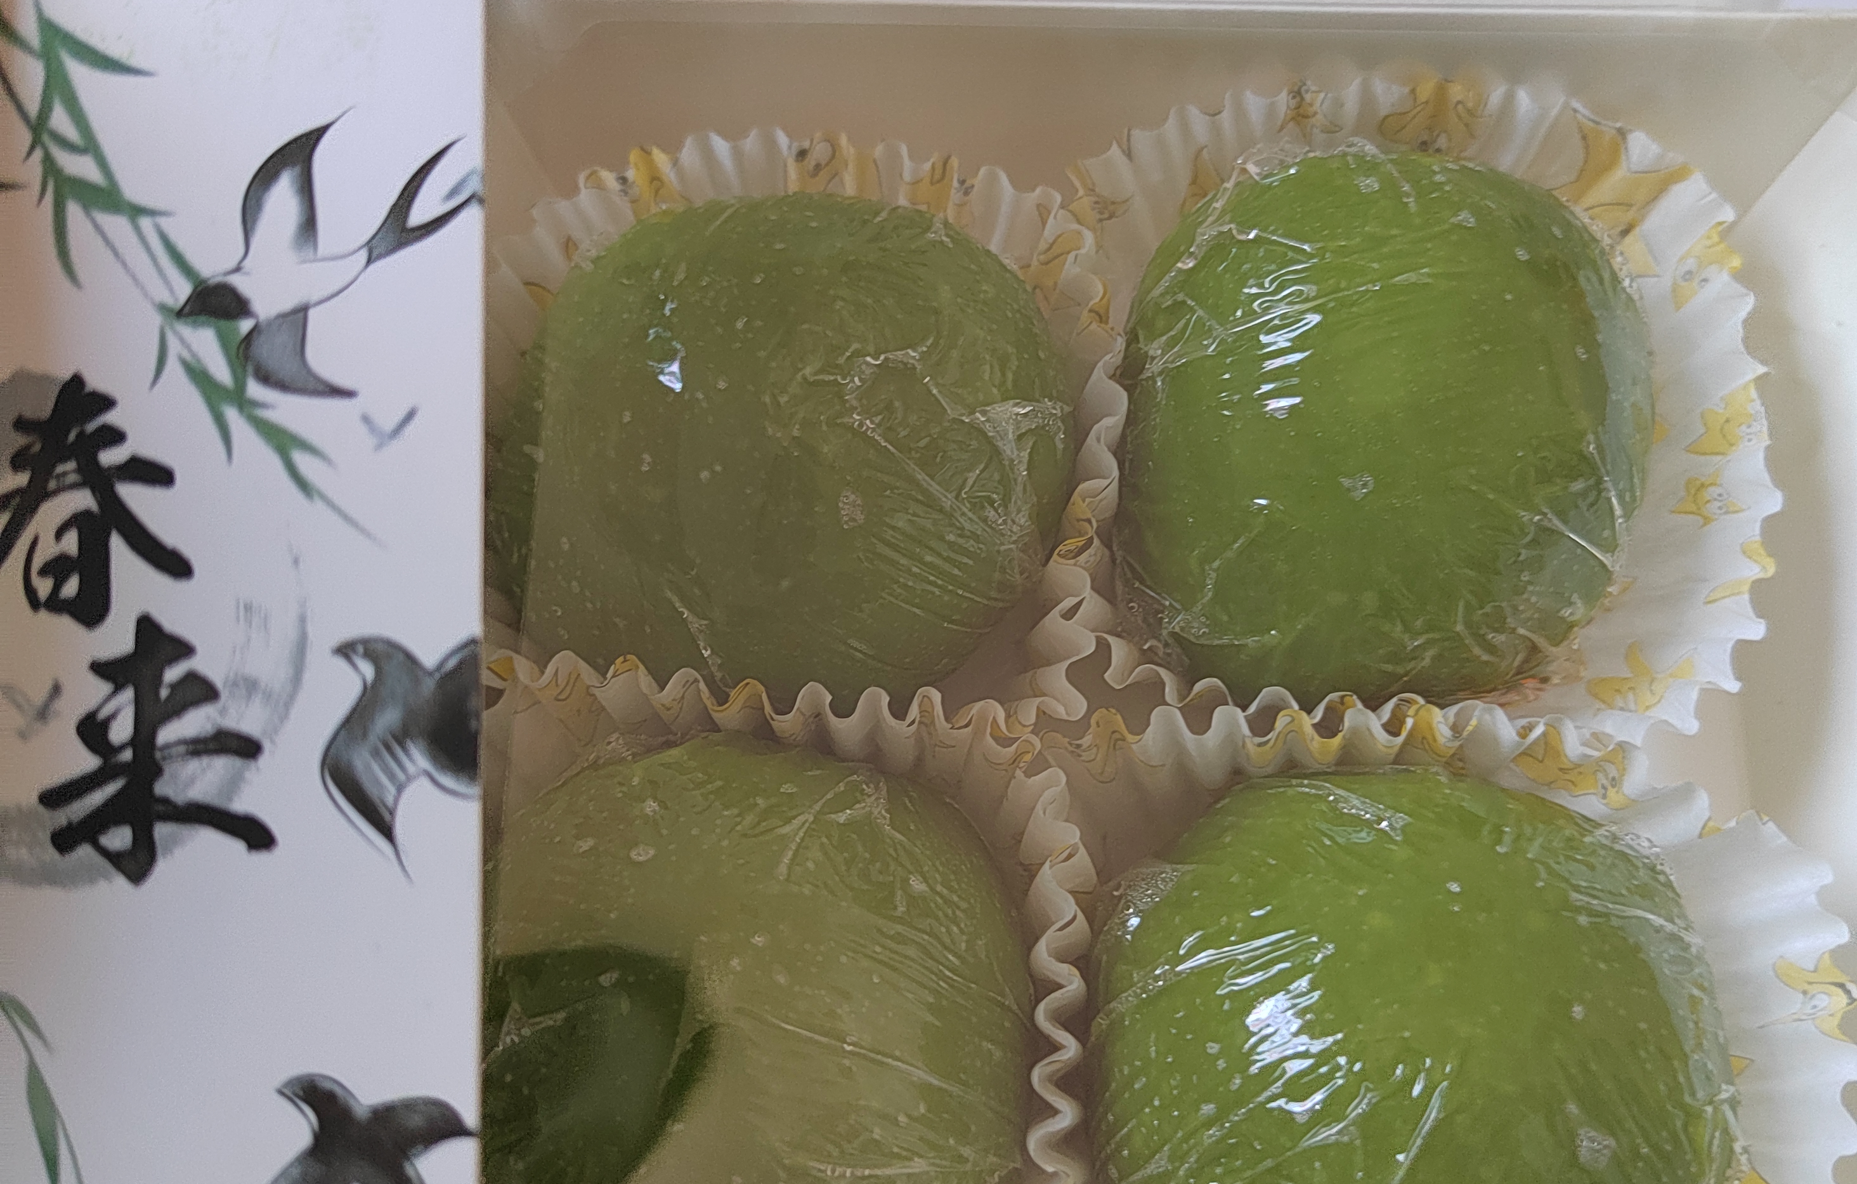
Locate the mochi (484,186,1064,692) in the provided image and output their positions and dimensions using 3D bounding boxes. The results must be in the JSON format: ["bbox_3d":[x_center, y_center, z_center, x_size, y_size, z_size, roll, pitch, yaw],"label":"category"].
[{"bbox_3d":[-0.015,-0.015,0.168,0.059,0.042,0.053,1,76,1],"label":"mochi"}]

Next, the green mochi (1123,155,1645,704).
[{"bbox_3d":[0.046,-0.017,0.167,0.053,0.042,0.057,1,76,1],"label":"green mochi"}]

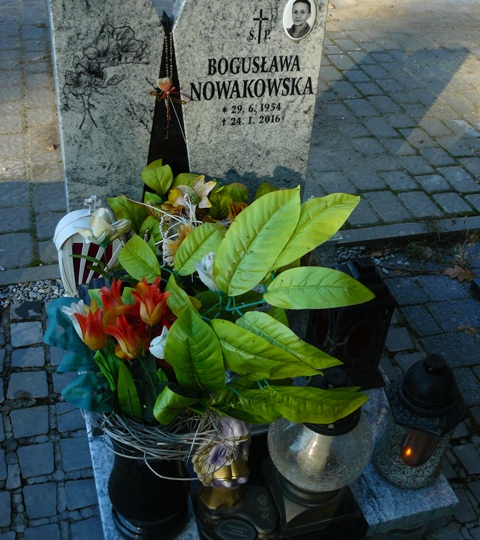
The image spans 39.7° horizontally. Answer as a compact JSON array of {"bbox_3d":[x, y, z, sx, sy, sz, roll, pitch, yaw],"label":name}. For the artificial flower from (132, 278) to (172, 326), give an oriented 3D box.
[{"bbox_3d":[-0.133,0.049,1.000,0.058,0.068,0.056,4,33,0],"label":"artificial flower"}]

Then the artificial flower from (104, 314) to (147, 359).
[{"bbox_3d":[-0.179,0.106,1.049,0.056,0.066,0.056,-16,42,-7],"label":"artificial flower"}]

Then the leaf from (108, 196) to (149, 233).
[{"bbox_3d":[-0.248,-0.121,1.480,0.075,0.035,0.110,-45,99,-17],"label":"leaf"}]

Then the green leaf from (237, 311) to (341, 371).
[{"bbox_3d":[0.077,0.112,1.060,0.185,0.035,0.075,26,64,3],"label":"green leaf"}]

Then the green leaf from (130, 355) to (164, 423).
[{"bbox_3d":[-0.144,0.185,1.040,0.045,0.120,0.020,-1,27,4],"label":"green leaf"}]

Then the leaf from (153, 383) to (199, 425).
[{"bbox_3d":[-0.101,0.213,1.060,0.080,0.060,0.060,7,38,2],"label":"leaf"}]

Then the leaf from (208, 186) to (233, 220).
[{"bbox_3d":[-0.045,-0.153,1.530,0.055,0.080,0.030,2,21,-2],"label":"leaf"}]

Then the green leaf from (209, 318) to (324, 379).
[{"bbox_3d":[0.043,0.121,1.030,0.195,0.035,0.085,26,66,9],"label":"green leaf"}]

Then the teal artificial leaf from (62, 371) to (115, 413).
[{"bbox_3d":[-0.251,0.204,1.118,0.085,0.065,0.040,-7,5,-14],"label":"teal artificial leaf"}]

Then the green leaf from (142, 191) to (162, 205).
[{"bbox_3d":[-0.193,-0.160,1.470,0.050,0.045,0.020,27,31,12],"label":"green leaf"}]

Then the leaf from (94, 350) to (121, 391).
[{"bbox_3d":[-0.207,0.157,1.040,0.030,0.080,0.020,-21,25,12],"label":"leaf"}]

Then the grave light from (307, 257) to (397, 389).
[{"bbox_3d":[0.268,0.112,1.573,0.165,0.350,0.165,-7,40,-15],"label":"grave light"}]

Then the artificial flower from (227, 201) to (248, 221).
[{"bbox_3d":[-0.003,-0.136,1.520,0.060,0.055,0.050,0,26,0],"label":"artificial flower"}]

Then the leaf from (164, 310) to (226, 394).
[{"bbox_3d":[-0.066,0.121,0.980,0.090,0.150,0.035,-7,24,7],"label":"leaf"}]

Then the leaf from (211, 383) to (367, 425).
[{"bbox_3d":[0.082,0.224,1.118,0.255,0.060,0.050,10,9,6],"label":"leaf"}]

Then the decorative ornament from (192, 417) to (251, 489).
[{"bbox_3d":[-0.037,0.345,1.265,0.100,0.115,0.075,-6,33,-16],"label":"decorative ornament"}]

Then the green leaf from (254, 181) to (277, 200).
[{"bbox_3d":[0.062,-0.185,1.570,0.060,0.065,0.030,4,21,2],"label":"green leaf"}]

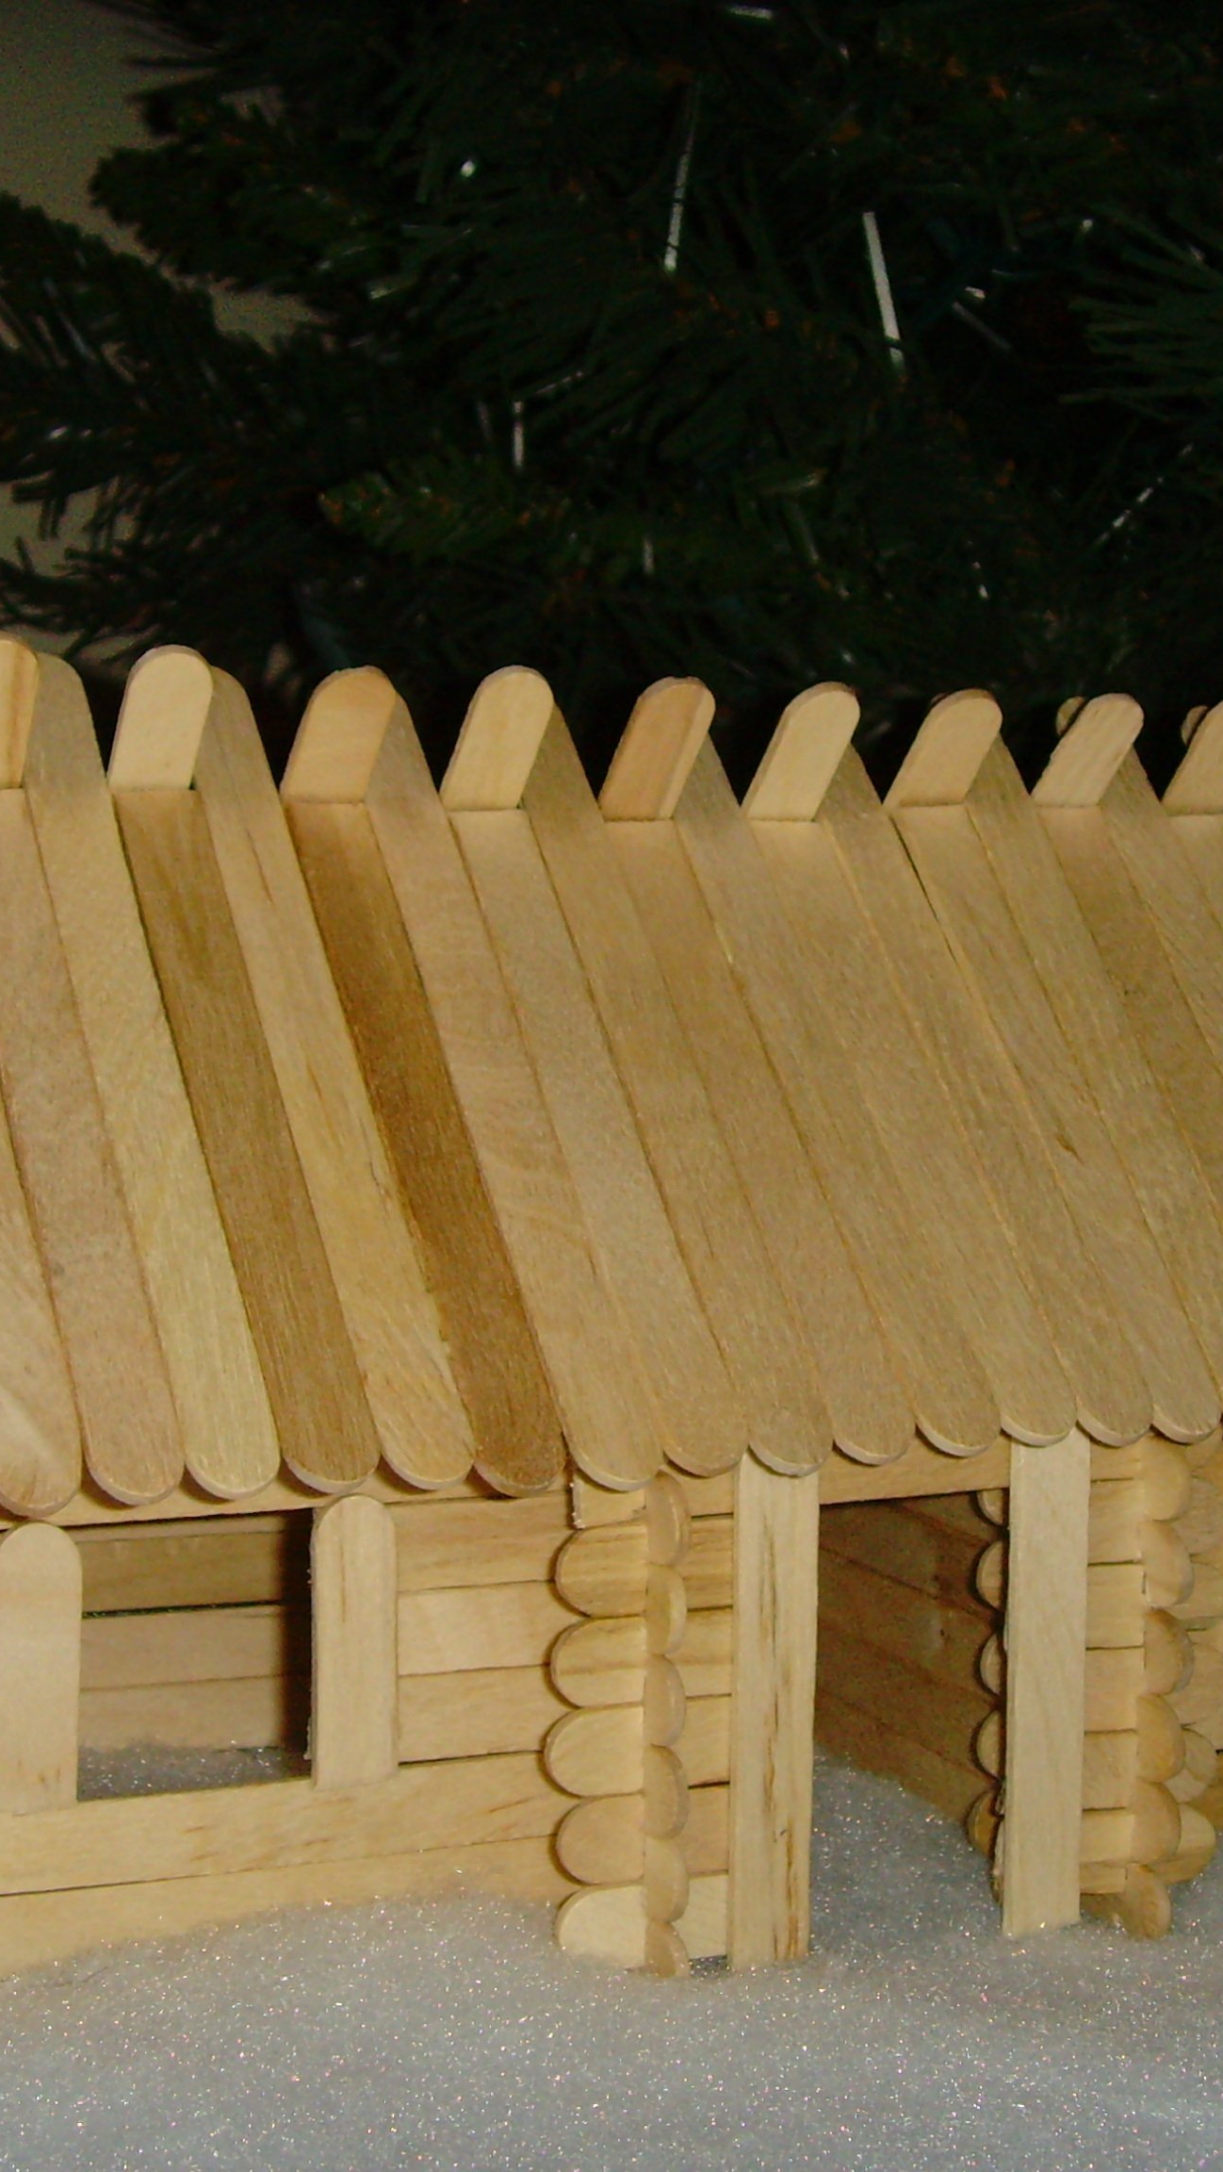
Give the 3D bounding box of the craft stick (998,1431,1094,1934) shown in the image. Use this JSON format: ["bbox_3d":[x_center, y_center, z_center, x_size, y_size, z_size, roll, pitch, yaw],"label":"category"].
[{"bbox_3d":[0.048,0.064,0.362,0.010,0.061,0.002,-1,5,-24],"label":"craft stick"}]

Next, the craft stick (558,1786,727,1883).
[{"bbox_3d":[0.007,0.079,0.347,0.028,0.010,0.002,-1,5,-24],"label":"craft stick"}]

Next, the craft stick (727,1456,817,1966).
[{"bbox_3d":[0.019,0.072,0.378,0.010,0.061,0.002,-1,4,-22],"label":"craft stick"}]

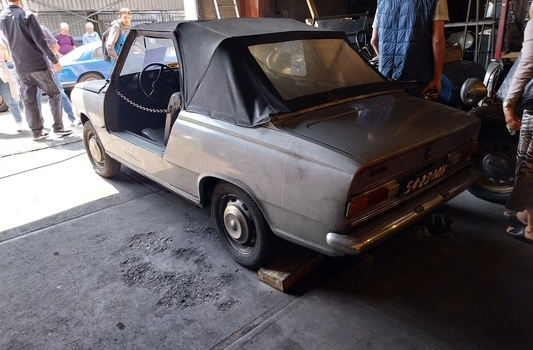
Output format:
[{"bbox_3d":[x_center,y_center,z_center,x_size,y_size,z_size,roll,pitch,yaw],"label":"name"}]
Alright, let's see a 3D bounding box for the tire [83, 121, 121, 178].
[{"bbox_3d":[-1.635,-0.276,4.022,0.150,0.575,0.575,-20,27,-41],"label":"tire"}]

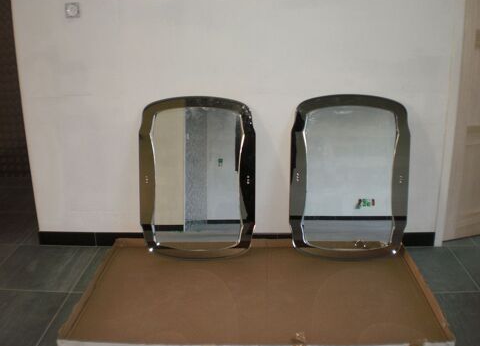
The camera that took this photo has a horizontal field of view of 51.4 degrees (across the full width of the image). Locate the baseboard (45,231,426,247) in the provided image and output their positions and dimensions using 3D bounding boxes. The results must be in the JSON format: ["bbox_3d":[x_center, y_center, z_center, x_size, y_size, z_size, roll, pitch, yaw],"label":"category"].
[{"bbox_3d":[-0.017,0.348,2.611,2.060,0.080,0.014,0,18,2],"label":"baseboard"}]

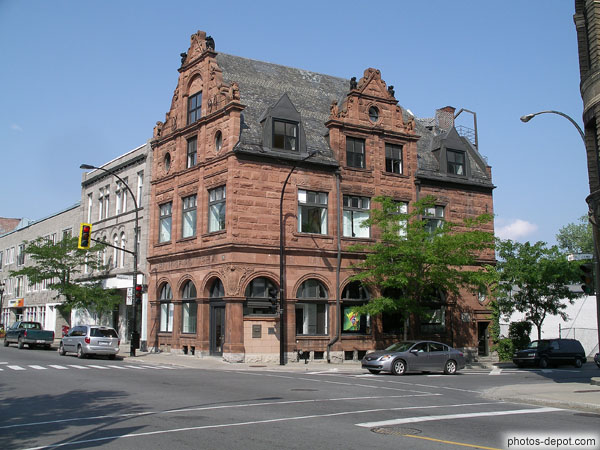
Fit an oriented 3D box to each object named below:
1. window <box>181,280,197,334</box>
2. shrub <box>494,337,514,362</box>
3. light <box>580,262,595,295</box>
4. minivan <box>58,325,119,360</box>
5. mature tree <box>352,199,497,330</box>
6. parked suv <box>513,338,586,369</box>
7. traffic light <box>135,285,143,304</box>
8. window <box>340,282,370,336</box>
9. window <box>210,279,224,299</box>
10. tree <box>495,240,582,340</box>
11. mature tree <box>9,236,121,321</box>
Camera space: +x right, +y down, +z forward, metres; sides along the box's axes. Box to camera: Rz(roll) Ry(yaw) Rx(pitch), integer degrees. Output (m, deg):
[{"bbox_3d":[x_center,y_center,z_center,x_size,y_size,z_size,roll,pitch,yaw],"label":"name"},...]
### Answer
[{"bbox_3d":[-6.148,4.523,35.358,0.250,2.982,1.793,7,-11,-38],"label":"window"},{"bbox_3d":[13.200,8.020,41.000,1.400,1.550,1.300,-3,-9,18],"label":"shrub"},{"bbox_3d":[9.863,1.846,22.000,0.380,1.070,0.340,5,-10,-28],"label":"light"},{"bbox_3d":[-11.900,6.600,36.200,1.970,1.750,4.950,7,-11,-37],"label":"minivan"},{"bbox_3d":[6.350,2.900,33.300,7.400,8.800,6.800,-1,-9,10],"label":"mature tree"},{"bbox_3d":[14.925,7.642,38.258,4.650,1.690,1.850,5,-10,-28],"label":"parked suv"},{"bbox_3d":[-8.803,3.809,35.000,0.340,1.070,0.380,7,-11,-38],"label":"traffic light"},{"bbox_3d":[3.200,4.690,36.200,2.050,3.100,0.250,5,-10,-28],"label":"window"},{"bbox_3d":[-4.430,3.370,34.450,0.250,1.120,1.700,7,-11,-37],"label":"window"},{"bbox_3d":[15.890,5.041,42.724,5.600,8.074,5.600,5,-10,-28],"label":"tree"},{"bbox_3d":[-16.500,4.780,45.100,7.400,7.900,6.800,3,-9,-20],"label":"mature tree"}]

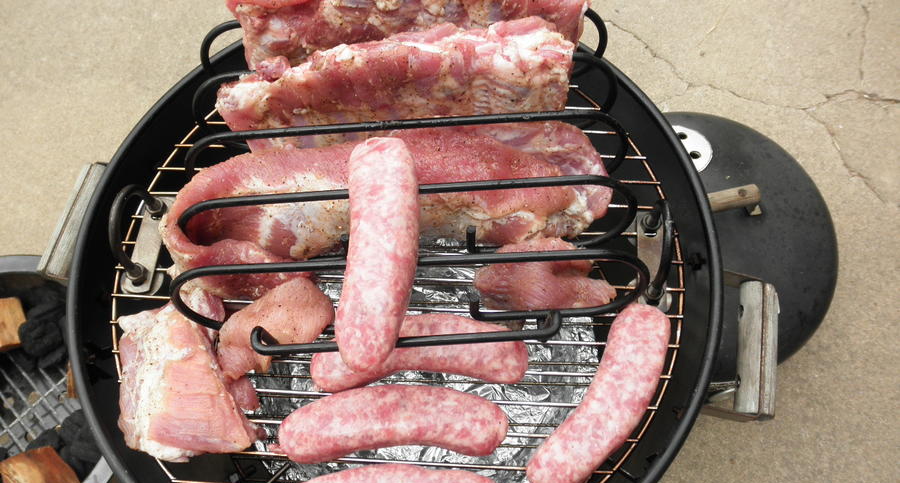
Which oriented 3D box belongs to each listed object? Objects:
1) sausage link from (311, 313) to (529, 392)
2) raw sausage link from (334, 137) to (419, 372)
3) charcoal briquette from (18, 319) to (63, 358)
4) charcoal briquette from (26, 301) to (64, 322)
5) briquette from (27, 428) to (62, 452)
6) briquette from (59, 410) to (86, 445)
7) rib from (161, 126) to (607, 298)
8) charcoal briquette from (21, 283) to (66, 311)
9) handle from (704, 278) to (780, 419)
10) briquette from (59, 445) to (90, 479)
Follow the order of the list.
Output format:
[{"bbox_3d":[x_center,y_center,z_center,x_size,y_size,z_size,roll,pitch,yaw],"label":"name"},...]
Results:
[{"bbox_3d":[-0.019,0.070,0.462,0.136,0.034,0.046,-3,65,1],"label":"sausage link"},{"bbox_3d":[-0.039,0.004,0.411,0.041,0.038,0.141,0,65,4],"label":"raw sausage link"},{"bbox_3d":[-0.511,0.121,0.908,0.049,0.032,0.049,-21,66,-6],"label":"charcoal briquette"},{"bbox_3d":[-0.519,0.090,0.937,0.050,0.034,0.047,-23,66,-8],"label":"charcoal briquette"},{"bbox_3d":[-0.487,0.245,0.879,0.047,0.034,0.050,36,72,18],"label":"briquette"},{"bbox_3d":[-0.447,0.225,0.873,0.047,0.034,0.050,37,53,16],"label":"briquette"},{"bbox_3d":[-0.040,-0.018,0.486,0.285,0.076,0.088,-3,65,2],"label":"rib"},{"bbox_3d":[-0.522,0.074,0.942,0.050,0.034,0.047,-23,66,-8],"label":"charcoal briquette"},{"bbox_3d":[0.197,0.074,0.514,0.060,0.027,0.102,10,66,8],"label":"handle"},{"bbox_3d":[-0.438,0.258,0.854,0.047,0.034,0.050,36,72,18],"label":"briquette"}]

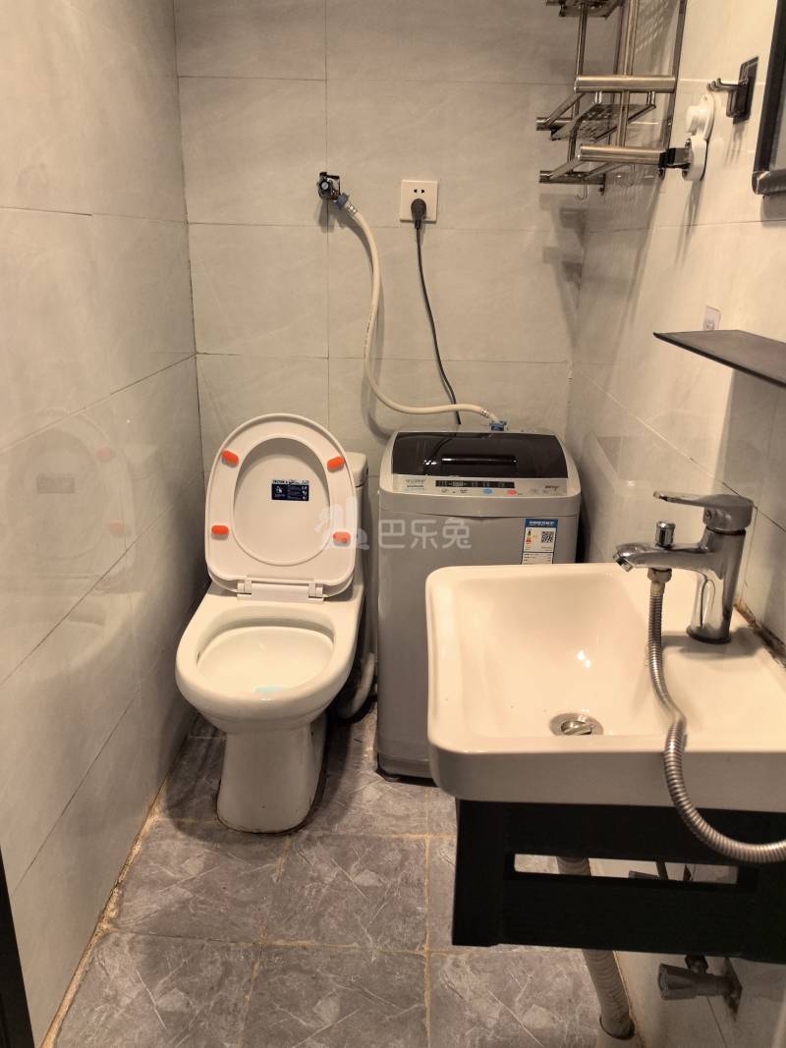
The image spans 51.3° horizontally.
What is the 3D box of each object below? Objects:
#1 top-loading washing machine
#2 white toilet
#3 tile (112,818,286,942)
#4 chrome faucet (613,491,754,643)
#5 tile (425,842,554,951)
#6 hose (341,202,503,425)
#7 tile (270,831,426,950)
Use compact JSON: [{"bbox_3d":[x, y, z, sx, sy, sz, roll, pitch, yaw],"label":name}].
[{"bbox_3d":[0.172,0.188,1.946,0.402,0.749,0.427,2,19,1],"label":"top-loading washing machine"},{"bbox_3d":[-0.259,0.192,1.820,0.387,0.804,0.739,1,19,-1],"label":"white toilet"},{"bbox_3d":[-0.368,0.694,1.609,0.286,0.010,0.300,2,19,2],"label":"tile"},{"bbox_3d":[0.304,0.043,0.873,0.138,0.156,0.050,2,19,2],"label":"chrome faucet"},{"bbox_3d":[0.216,0.724,1.596,0.295,0.010,0.300,2,19,2],"label":"tile"},{"bbox_3d":[0.076,-0.491,1.942,0.401,0.511,0.080,2,19,2],"label":"hose"},{"bbox_3d":[-0.079,0.709,1.601,0.291,0.010,0.302,2,19,2],"label":"tile"}]

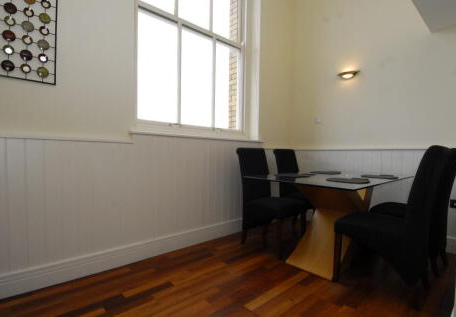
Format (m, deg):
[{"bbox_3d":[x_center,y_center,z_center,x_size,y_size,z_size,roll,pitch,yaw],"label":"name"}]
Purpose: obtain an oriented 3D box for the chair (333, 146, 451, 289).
[{"bbox_3d":[1.190,0.444,1.753,0.441,1.027,0.622,0,2,-41],"label":"chair"}]

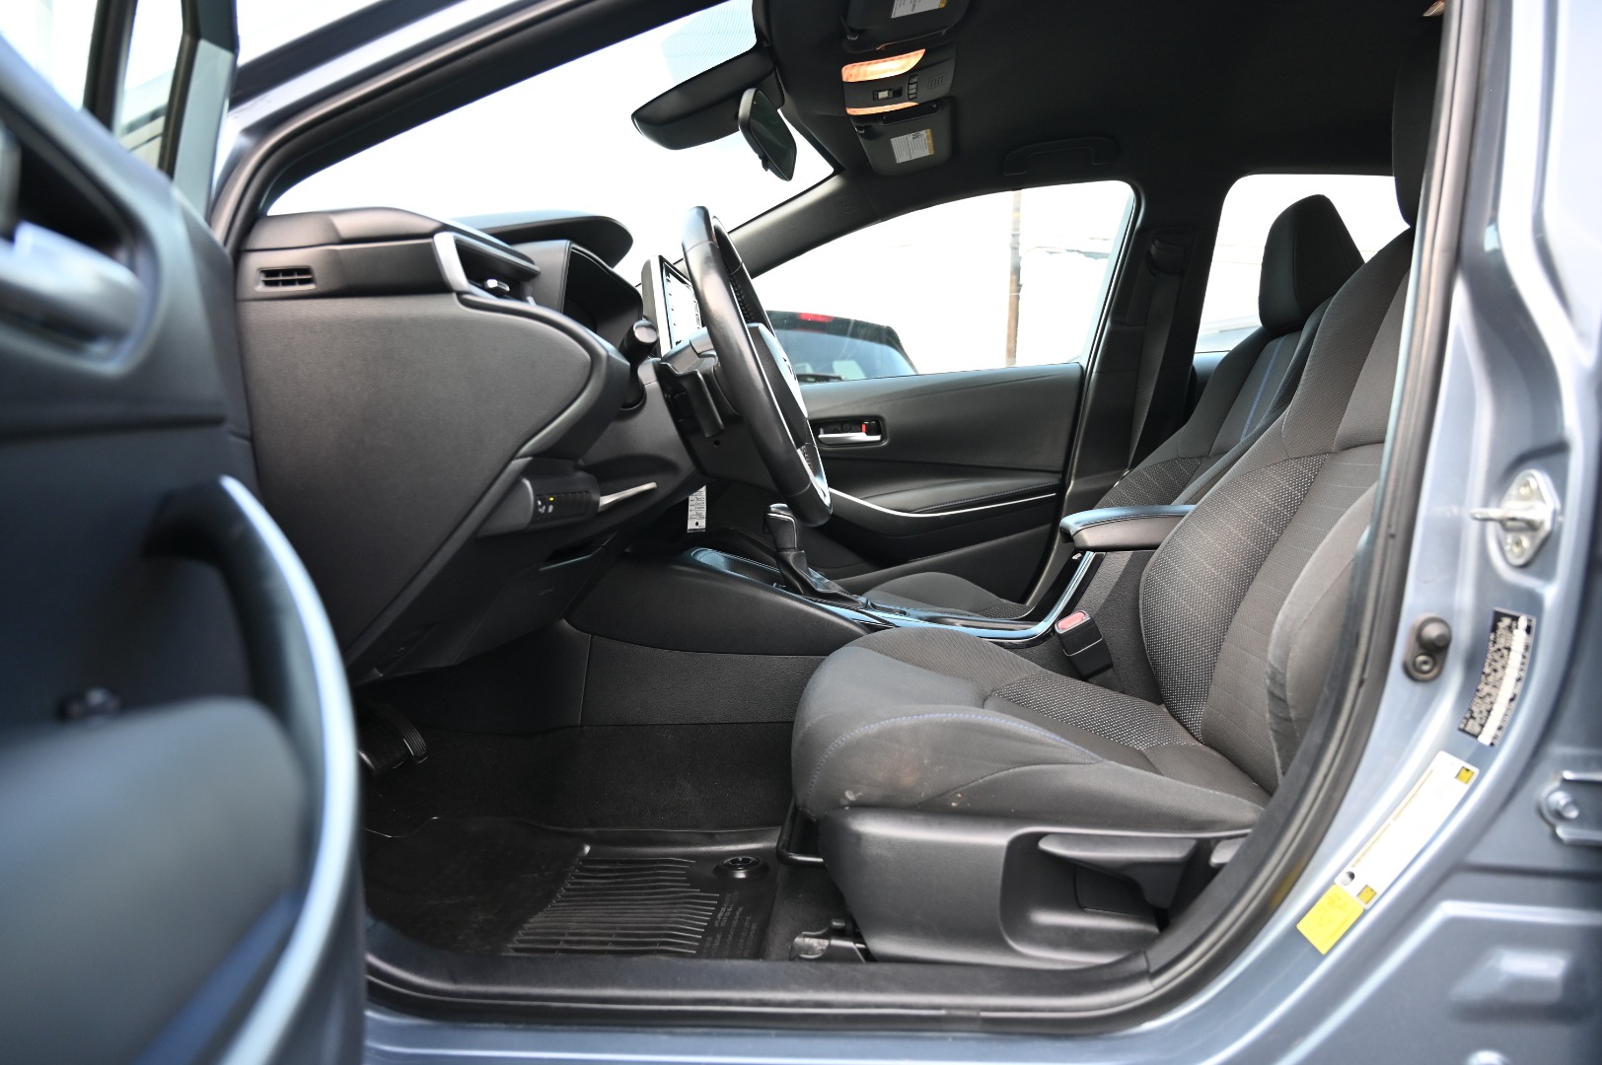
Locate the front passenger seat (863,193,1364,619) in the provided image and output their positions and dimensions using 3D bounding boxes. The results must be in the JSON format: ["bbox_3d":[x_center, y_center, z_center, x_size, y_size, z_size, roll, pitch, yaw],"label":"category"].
[{"bbox_3d":[0.550,-0.151,1.858,0.870,0.830,0.530,0,9,4],"label":"front passenger seat"}]

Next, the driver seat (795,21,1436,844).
[{"bbox_3d":[0.419,-0.096,1.136,0.860,0.880,0.530,0,9,4],"label":"driver seat"}]

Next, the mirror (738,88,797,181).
[{"bbox_3d":[-0.046,-0.545,1.472,0.034,0.066,0.250,11,11,12],"label":"mirror"}]

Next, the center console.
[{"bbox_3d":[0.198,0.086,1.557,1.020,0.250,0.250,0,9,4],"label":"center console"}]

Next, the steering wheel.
[{"bbox_3d":[-0.056,-0.174,1.167,0.085,0.370,0.370,-22,7,7],"label":"steering wheel"}]

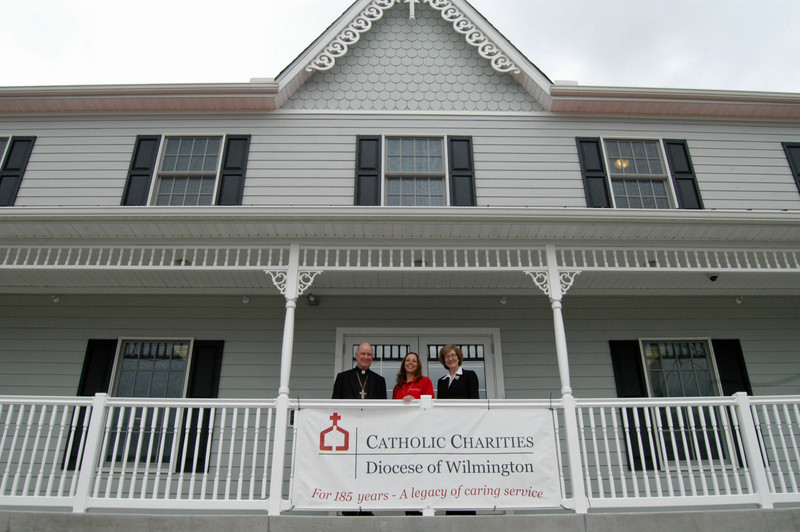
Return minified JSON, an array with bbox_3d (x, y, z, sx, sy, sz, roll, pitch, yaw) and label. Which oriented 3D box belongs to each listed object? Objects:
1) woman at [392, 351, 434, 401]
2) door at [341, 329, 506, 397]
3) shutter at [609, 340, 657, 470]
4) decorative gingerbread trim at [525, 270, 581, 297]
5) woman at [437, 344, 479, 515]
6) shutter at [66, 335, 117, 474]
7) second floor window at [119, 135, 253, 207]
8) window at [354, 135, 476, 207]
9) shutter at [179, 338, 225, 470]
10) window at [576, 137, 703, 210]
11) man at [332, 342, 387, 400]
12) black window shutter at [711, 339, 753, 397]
[{"bbox_3d":[0.148,1.674,6.130,0.470,1.624,0.360,-5,-24,10],"label":"woman"},{"bbox_3d":[0.234,1.793,7.106,2.059,2.188,0.130,0,-24,-1],"label":"door"},{"bbox_3d":[2.809,1.639,7.188,0.372,1.545,0.050,0,-24,-1],"label":"shutter"},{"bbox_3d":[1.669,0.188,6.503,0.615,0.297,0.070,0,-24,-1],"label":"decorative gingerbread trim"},{"bbox_3d":[0.608,1.648,6.202,0.460,1.729,0.320,-6,-25,13],"label":"woman"},{"bbox_3d":[-3.664,1.616,7.109,0.366,1.544,0.050,0,-24,-1],"label":"shutter"},{"bbox_3d":[-2.979,-1.281,8.413,1.651,1.368,0.100,0,-24,-1],"label":"second floor window"},{"bbox_3d":[0.216,-1.272,8.453,1.684,1.368,0.100,0,-24,-1],"label":"window"},{"bbox_3d":[-2.358,1.636,7.118,0.377,1.558,0.050,0,-24,-1],"label":"shutter"},{"bbox_3d":[3.384,-1.262,8.493,1.621,1.368,0.100,0,-24,-1],"label":"window"},{"bbox_3d":[-0.422,1.659,6.260,0.580,1.759,0.350,2,-24,-5],"label":"man"},{"bbox_3d":[4.087,1.621,7.214,0.354,1.529,0.050,0,-24,-1],"label":"black window shutter"}]

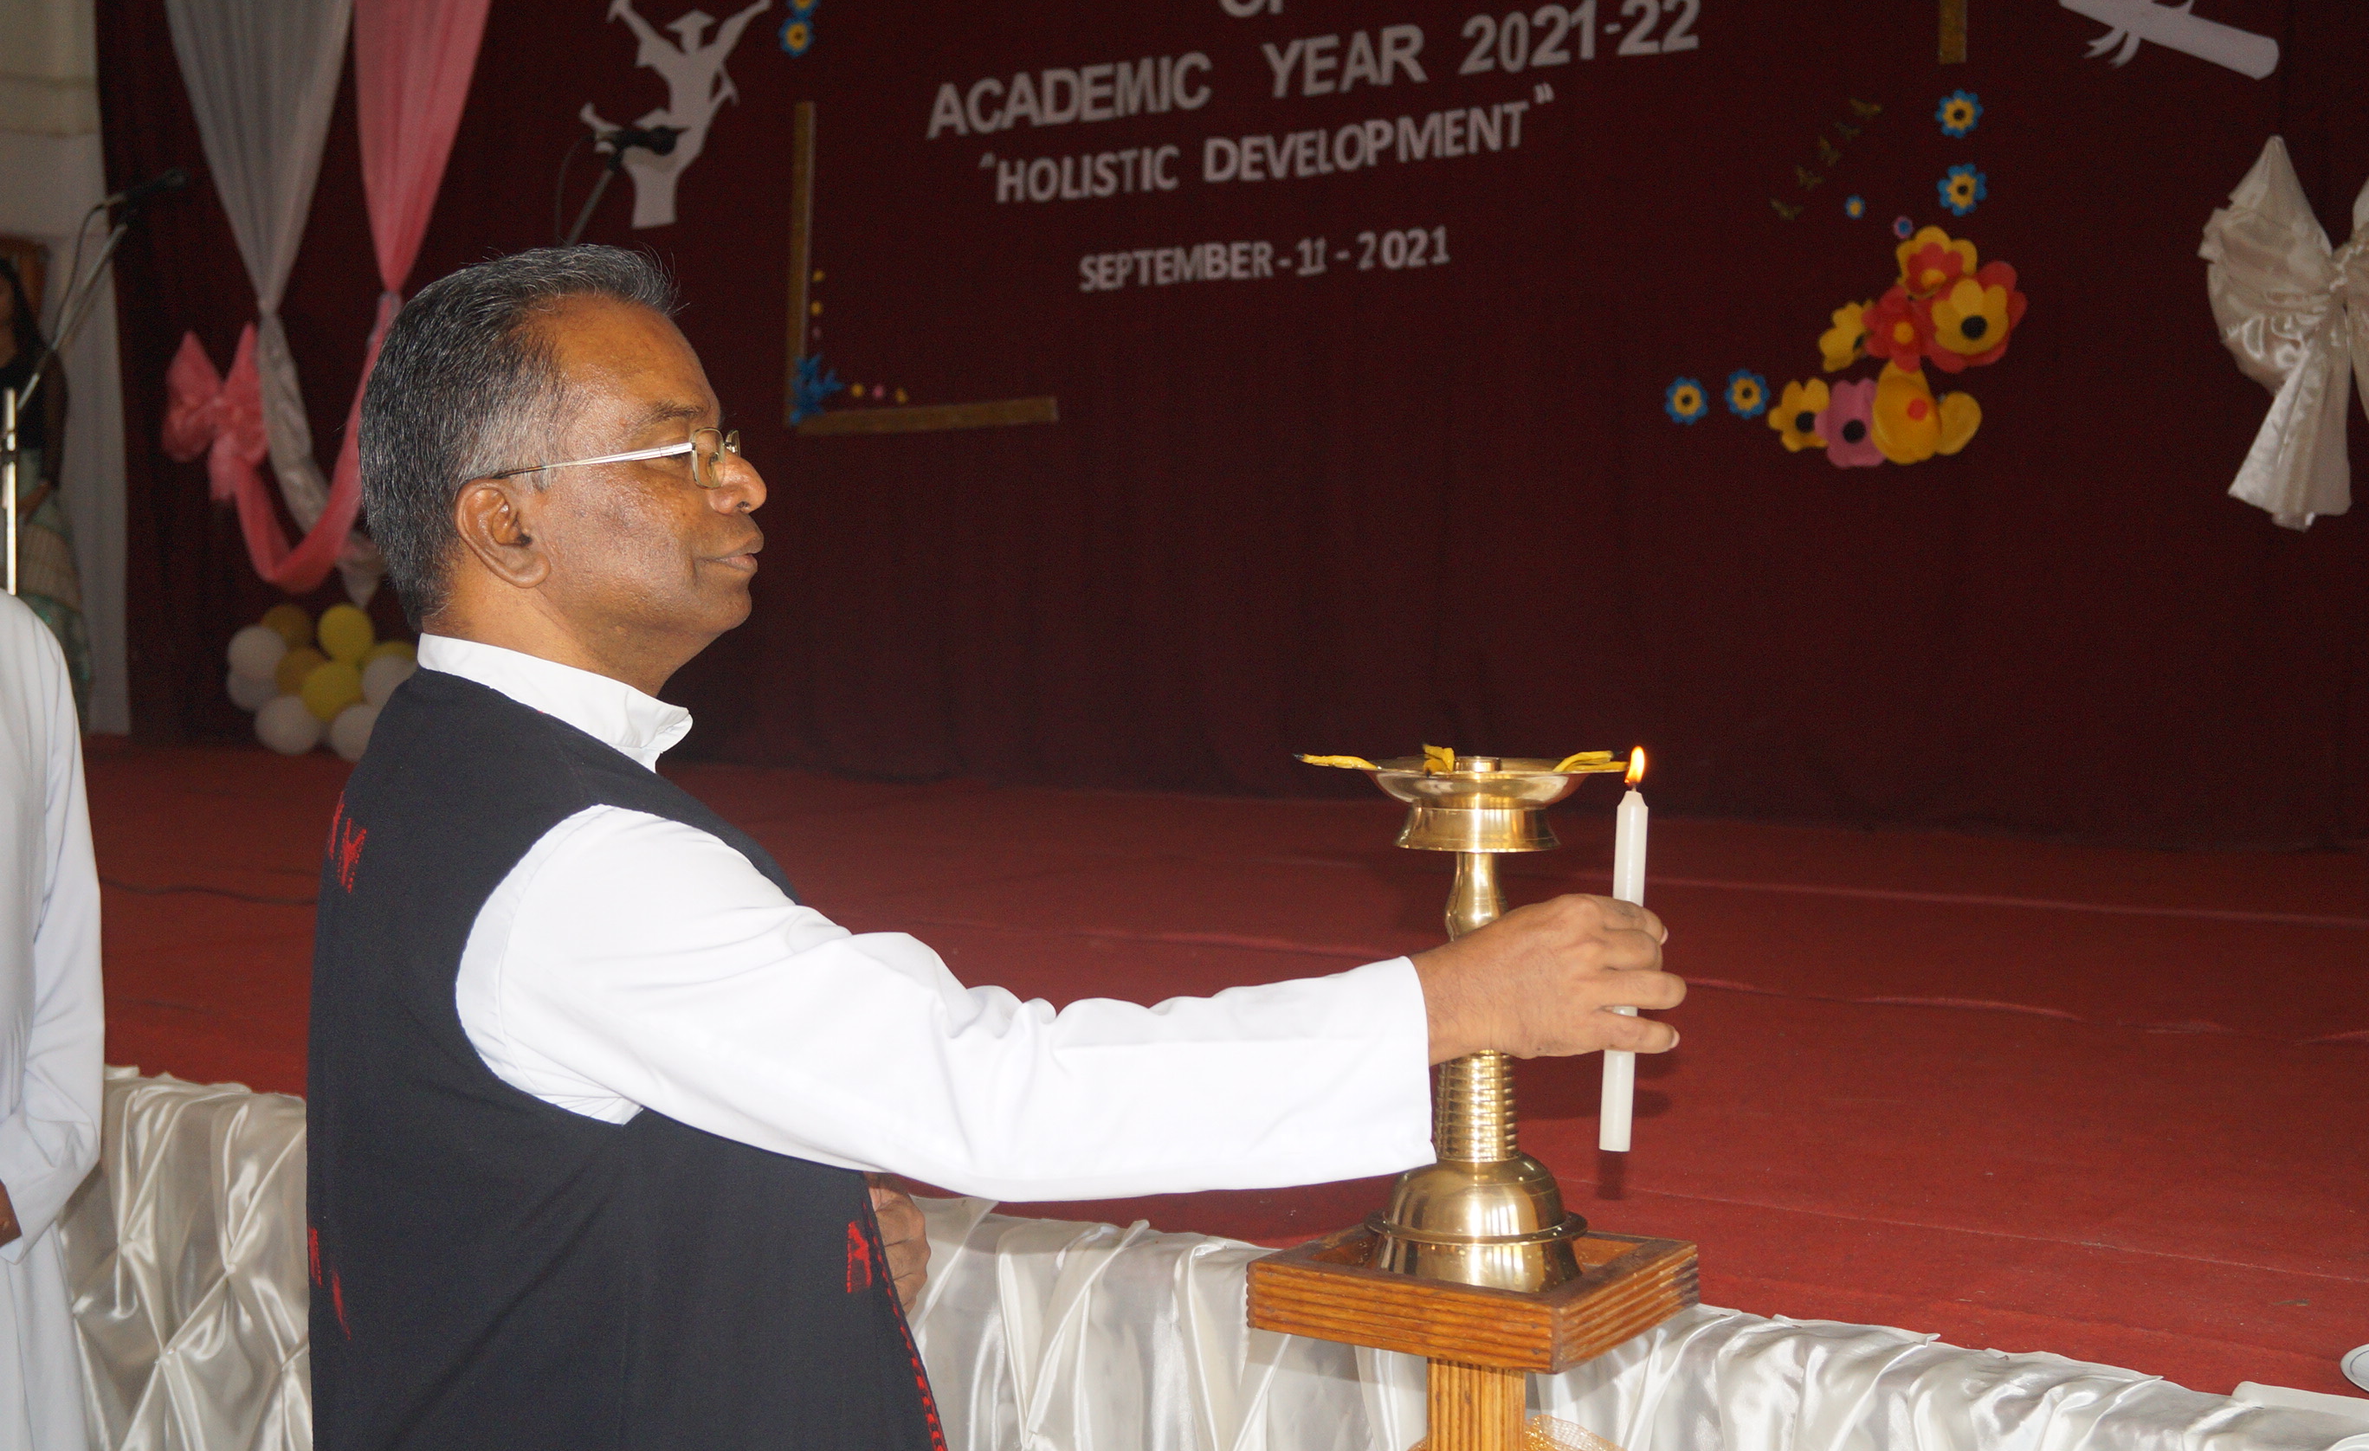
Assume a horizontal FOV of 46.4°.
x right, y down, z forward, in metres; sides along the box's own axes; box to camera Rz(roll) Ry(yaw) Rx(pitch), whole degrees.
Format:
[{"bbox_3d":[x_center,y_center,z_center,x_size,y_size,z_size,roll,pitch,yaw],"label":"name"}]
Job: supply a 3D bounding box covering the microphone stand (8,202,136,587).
[{"bbox_3d":[-2.365,-0.402,5.597,0.480,1.370,0.580,2,4,33],"label":"microphone stand"}]

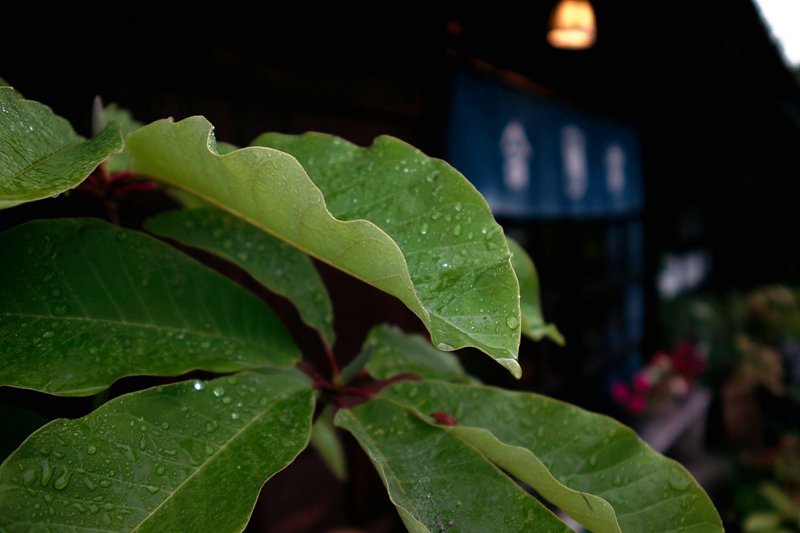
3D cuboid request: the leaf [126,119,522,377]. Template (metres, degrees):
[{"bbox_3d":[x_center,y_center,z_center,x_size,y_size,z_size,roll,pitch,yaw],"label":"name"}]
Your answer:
[{"bbox_3d":[-0.031,-0.038,0.523,0.281,0.074,0.107,26,14,25],"label":"leaf"}]

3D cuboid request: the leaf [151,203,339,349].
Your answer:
[{"bbox_3d":[-0.106,-0.008,0.663,0.196,0.030,0.073,31,31,27],"label":"leaf"}]

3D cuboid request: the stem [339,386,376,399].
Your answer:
[{"bbox_3d":[-0.028,0.082,0.593,0.025,0.005,0.005,8,0,26],"label":"stem"}]

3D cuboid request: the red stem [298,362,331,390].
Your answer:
[{"bbox_3d":[-0.056,0.072,0.598,0.025,0.005,0.005,37,0,-12],"label":"red stem"}]

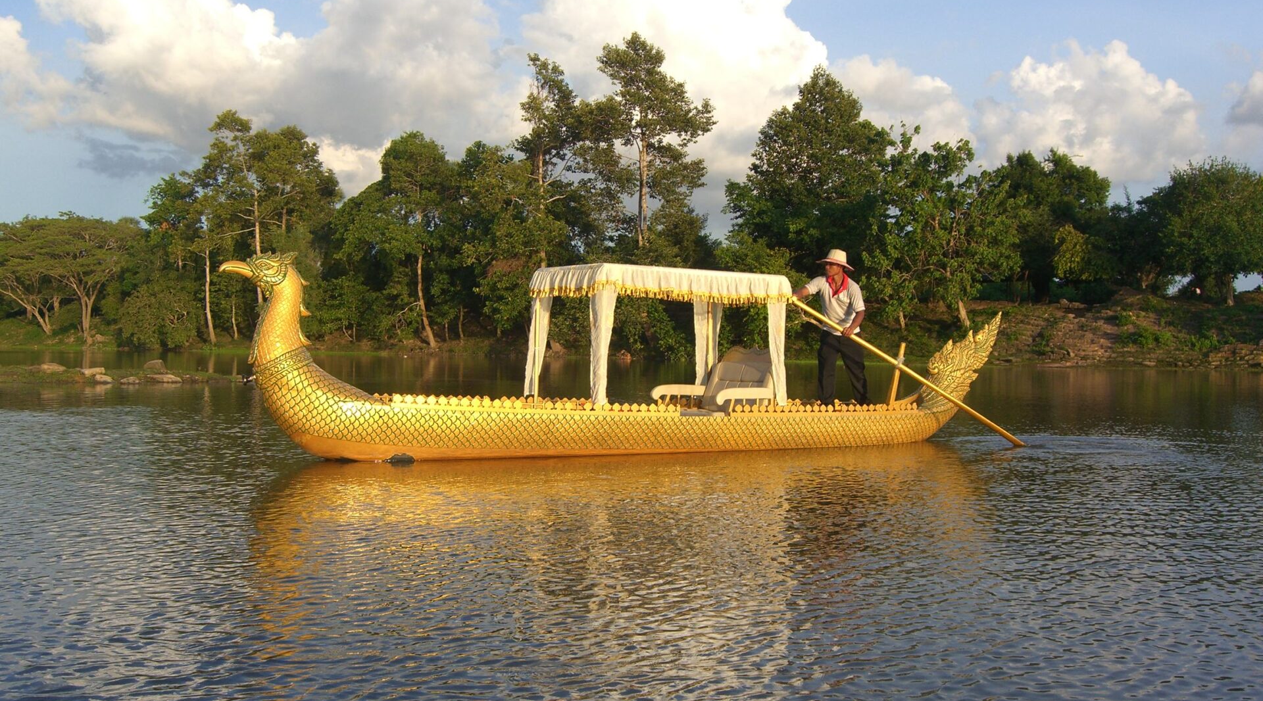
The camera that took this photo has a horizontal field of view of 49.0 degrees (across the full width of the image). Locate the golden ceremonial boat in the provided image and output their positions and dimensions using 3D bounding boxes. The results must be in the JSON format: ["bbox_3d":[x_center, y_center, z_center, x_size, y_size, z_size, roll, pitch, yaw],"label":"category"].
[{"bbox_3d":[0.480,0.143,13.150,8.750,1.820,1.400,1,1,-33],"label":"golden ceremonial boat"}]

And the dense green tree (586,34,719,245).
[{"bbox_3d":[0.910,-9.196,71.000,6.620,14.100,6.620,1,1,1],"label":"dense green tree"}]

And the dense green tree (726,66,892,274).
[{"bbox_3d":[8.967,-7.921,70.000,8.170,12.900,8.170,1,1,7],"label":"dense green tree"}]

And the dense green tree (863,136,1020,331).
[{"bbox_3d":[14.641,-5.551,65.000,7.000,9.020,7.000,1,1,13],"label":"dense green tree"}]

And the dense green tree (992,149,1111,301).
[{"bbox_3d":[21.701,-6.482,72.000,6.260,7.890,6.260,1,1,17],"label":"dense green tree"}]

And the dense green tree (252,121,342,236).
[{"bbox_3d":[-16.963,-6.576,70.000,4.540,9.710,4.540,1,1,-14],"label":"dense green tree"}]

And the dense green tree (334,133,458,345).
[{"bbox_3d":[-11.373,-5.388,67.000,5.830,10.250,5.830,1,1,-10],"label":"dense green tree"}]

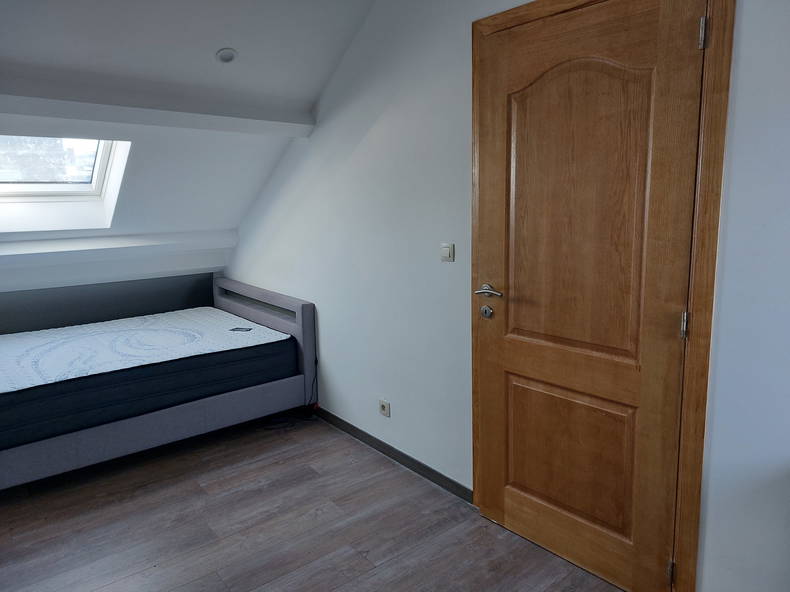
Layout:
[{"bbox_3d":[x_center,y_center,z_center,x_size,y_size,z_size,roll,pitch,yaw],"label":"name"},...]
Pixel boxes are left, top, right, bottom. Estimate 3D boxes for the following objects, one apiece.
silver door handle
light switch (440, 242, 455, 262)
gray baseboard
[{"bbox_3d":[0.393,-0.013,2.238,0.062,0.053,0.140,-9,12,-40],"label":"silver door handle"},{"bbox_3d":[0.242,-0.198,2.509,0.014,0.083,0.083,-8,11,-37],"label":"light switch"},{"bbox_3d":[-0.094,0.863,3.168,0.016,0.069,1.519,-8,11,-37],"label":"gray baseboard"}]

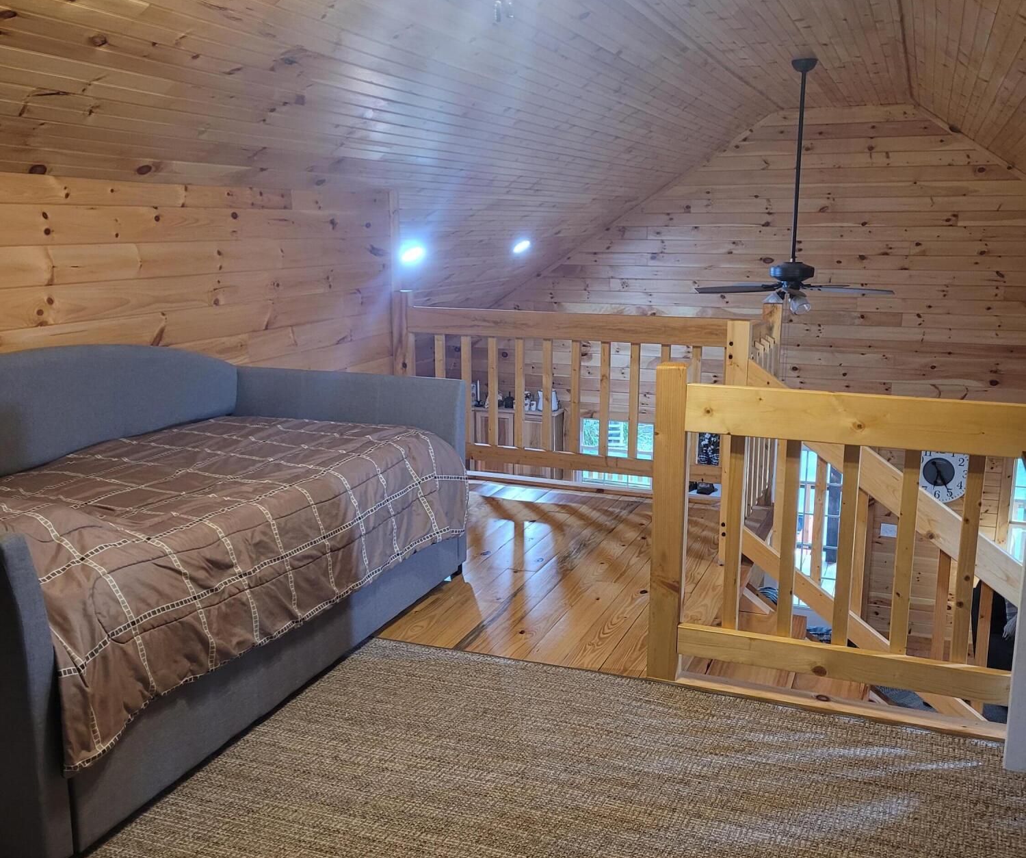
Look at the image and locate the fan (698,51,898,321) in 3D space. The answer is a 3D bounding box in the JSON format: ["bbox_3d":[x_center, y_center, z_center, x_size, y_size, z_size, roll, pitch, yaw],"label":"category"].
[{"bbox_3d":[1.833,-1.546,6.605,1.280,1.585,1.280,5,13,21],"label":"fan"}]

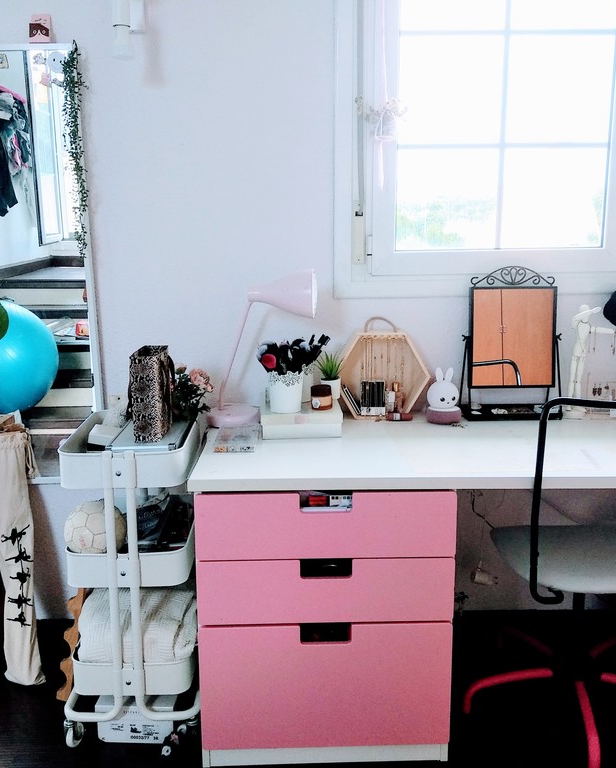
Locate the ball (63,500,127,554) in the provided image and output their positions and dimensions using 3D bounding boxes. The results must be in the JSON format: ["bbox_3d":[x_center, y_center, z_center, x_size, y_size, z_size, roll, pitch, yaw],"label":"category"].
[{"bbox_3d":[-0.549,0.381,1.987,0.169,0.169,0.169,0,11,-1],"label":"ball"}]

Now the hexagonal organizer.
[{"bbox_3d":[0.215,-0.047,2.259,0.283,0.295,0.085,0,12,-1],"label":"hexagonal organizer"}]

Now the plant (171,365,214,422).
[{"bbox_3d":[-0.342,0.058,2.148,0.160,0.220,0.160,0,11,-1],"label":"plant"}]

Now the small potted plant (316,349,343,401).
[{"bbox_3d":[0.062,-0.022,2.252,0.072,0.137,0.072,0,11,0],"label":"small potted plant"}]

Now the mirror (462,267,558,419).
[{"bbox_3d":[0.610,-0.121,2.298,0.280,0.440,0.120,0,11,0],"label":"mirror"}]

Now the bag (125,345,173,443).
[{"bbox_3d":[-0.411,0.024,2.038,0.090,0.220,0.165,0,11,0],"label":"bag"}]

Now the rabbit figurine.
[{"bbox_3d":[0.405,0.034,2.281,0.103,0.156,0.100,-2,11,-8],"label":"rabbit figurine"}]

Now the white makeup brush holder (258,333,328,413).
[{"bbox_3d":[-0.038,-0.031,2.136,0.195,0.212,0.160,0,11,0],"label":"white makeup brush holder"}]

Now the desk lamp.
[{"bbox_3d":[-0.135,-0.111,2.263,0.330,0.452,0.162,1,11,6],"label":"desk lamp"}]

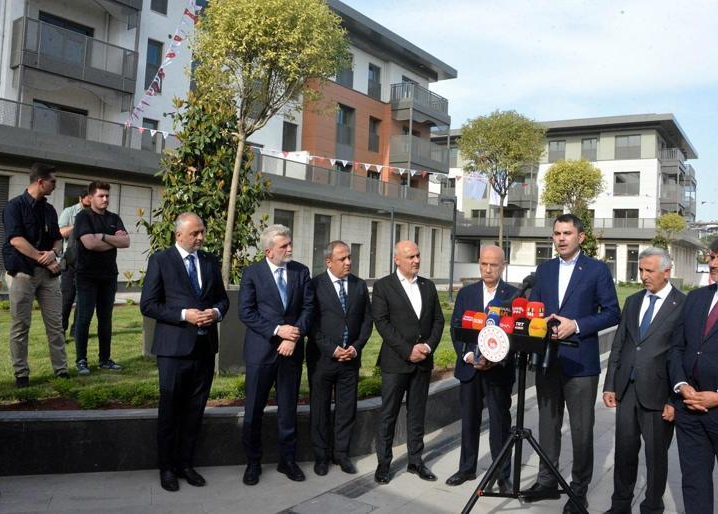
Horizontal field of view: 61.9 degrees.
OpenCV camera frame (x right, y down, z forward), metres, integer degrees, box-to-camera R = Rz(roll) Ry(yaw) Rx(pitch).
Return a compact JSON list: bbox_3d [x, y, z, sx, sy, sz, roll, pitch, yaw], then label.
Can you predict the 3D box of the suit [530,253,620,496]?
[{"bbox_3d":[1.385,0.755,3.850,0.560,1.560,0.380,2,0,42],"label":"suit"}]

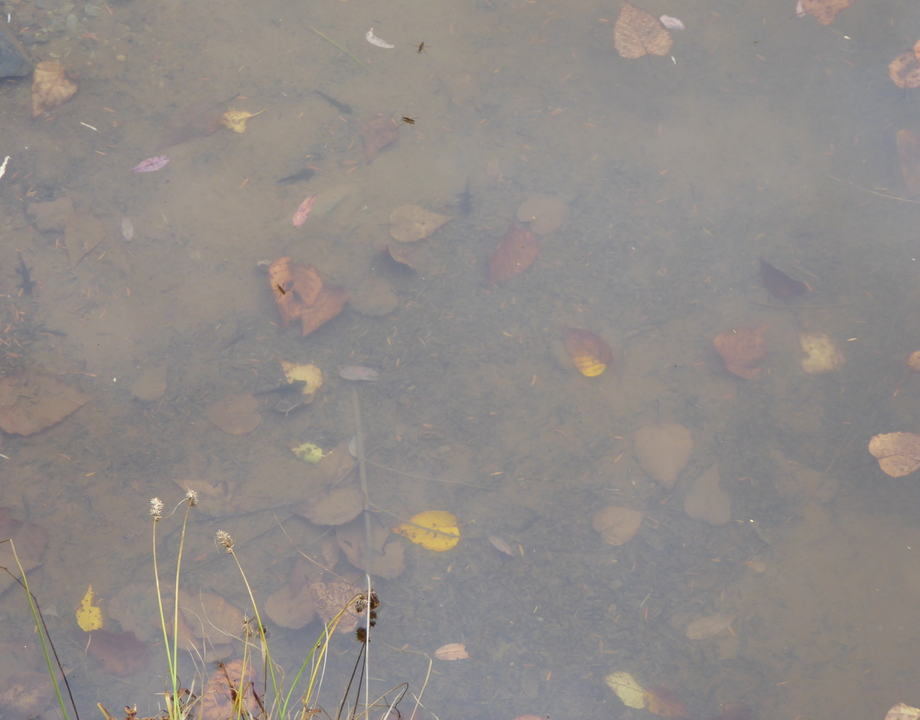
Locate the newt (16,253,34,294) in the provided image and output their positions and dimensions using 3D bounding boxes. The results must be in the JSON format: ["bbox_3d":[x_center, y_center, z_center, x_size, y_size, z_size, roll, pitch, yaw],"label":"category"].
[{"bbox_3d":[-0.502,-0.100,2.523,0.023,0.008,0.064,-13,53,-10],"label":"newt"}]

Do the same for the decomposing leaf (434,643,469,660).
[{"bbox_3d":[-0.007,0.278,2.092,0.034,0.006,0.018,0,50,0],"label":"decomposing leaf"}]

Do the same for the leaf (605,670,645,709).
[{"bbox_3d":[0.170,0.330,2.208,0.025,0.008,0.049,-30,55,-23],"label":"leaf"}]

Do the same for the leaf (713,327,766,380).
[{"bbox_3d":[0.320,-0.018,2.505,0.058,0.015,0.083,9,50,8],"label":"leaf"}]

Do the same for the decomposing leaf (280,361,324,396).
[{"bbox_3d":[-0.178,0.013,2.481,0.033,0.012,0.061,-36,58,-27],"label":"decomposing leaf"}]

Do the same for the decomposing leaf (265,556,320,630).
[{"bbox_3d":[-0.178,0.254,2.380,0.055,0.010,0.090,12,55,9],"label":"decomposing leaf"}]

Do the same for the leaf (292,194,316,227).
[{"bbox_3d":[-0.190,-0.185,2.655,0.019,0.008,0.060,15,51,13],"label":"leaf"}]

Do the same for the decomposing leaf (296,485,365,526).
[{"bbox_3d":[-0.138,0.157,2.322,0.071,0.008,0.046,-6,52,-5],"label":"decomposing leaf"}]

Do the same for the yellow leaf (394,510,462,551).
[{"bbox_3d":[-0.036,0.180,2.304,0.071,0.008,0.051,-1,52,-1],"label":"yellow leaf"}]

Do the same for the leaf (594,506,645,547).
[{"bbox_3d":[0.167,0.168,2.249,0.055,0.008,0.049,-22,53,-18],"label":"leaf"}]

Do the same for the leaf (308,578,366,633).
[{"bbox_3d":[-0.135,0.260,2.351,0.076,0.010,0.052,28,59,19],"label":"leaf"}]

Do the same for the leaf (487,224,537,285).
[{"bbox_3d":[0.058,-0.128,2.602,0.051,0.015,0.102,24,53,20],"label":"leaf"}]

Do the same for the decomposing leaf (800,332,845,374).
[{"bbox_3d":[0.395,-0.007,2.396,0.047,0.008,0.059,-2,50,-2],"label":"decomposing leaf"}]

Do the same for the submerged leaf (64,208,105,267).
[{"bbox_3d":[-0.427,-0.139,2.507,0.045,0.008,0.088,-8,51,-7],"label":"submerged leaf"}]

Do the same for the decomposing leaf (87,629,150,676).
[{"bbox_3d":[-0.366,0.309,2.338,0.079,0.014,0.050,27,58,18],"label":"decomposing leaf"}]

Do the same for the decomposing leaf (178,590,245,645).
[{"bbox_3d":[-0.249,0.255,2.176,0.076,0.008,0.051,9,51,8],"label":"decomposing leaf"}]

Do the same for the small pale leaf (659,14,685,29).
[{"bbox_3d":[0.243,-0.384,2.500,0.032,0.004,0.019,21,55,16],"label":"small pale leaf"}]

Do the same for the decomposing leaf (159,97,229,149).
[{"bbox_3d":[-0.332,-0.301,2.752,0.121,0.015,0.051,-25,53,-20],"label":"decomposing leaf"}]

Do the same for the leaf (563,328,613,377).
[{"bbox_3d":[0.139,-0.012,2.369,0.040,0.015,0.073,-15,52,-12],"label":"leaf"}]

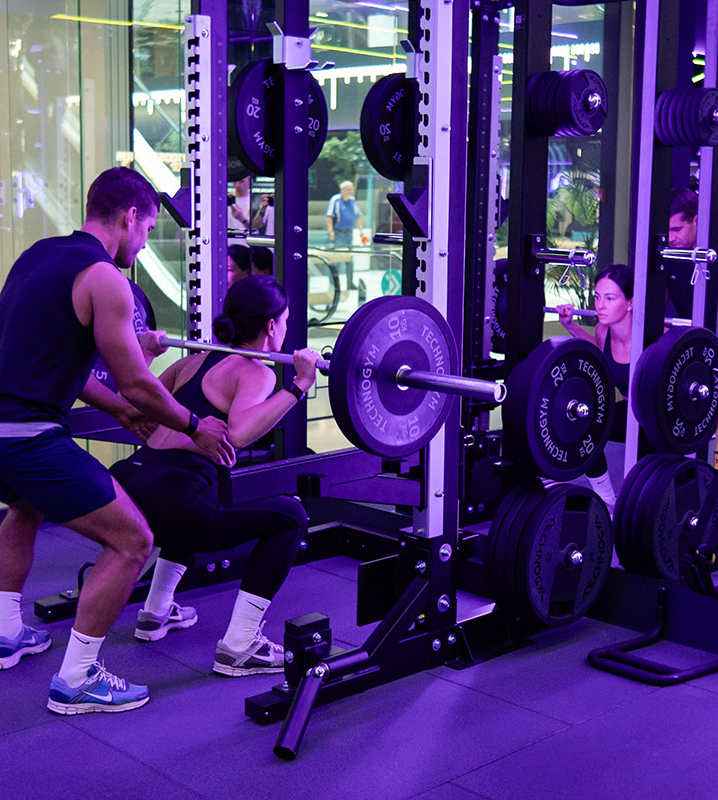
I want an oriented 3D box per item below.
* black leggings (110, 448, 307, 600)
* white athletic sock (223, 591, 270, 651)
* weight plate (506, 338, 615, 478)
[{"bbox_3d":[-0.551,0.354,3.599,0.480,0.430,0.680,-7,11,-43],"label":"black leggings"},{"bbox_3d":[-0.337,0.658,3.493,0.140,0.190,0.100,-7,11,-43],"label":"white athletic sock"},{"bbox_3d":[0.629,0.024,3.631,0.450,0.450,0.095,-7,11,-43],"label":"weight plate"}]

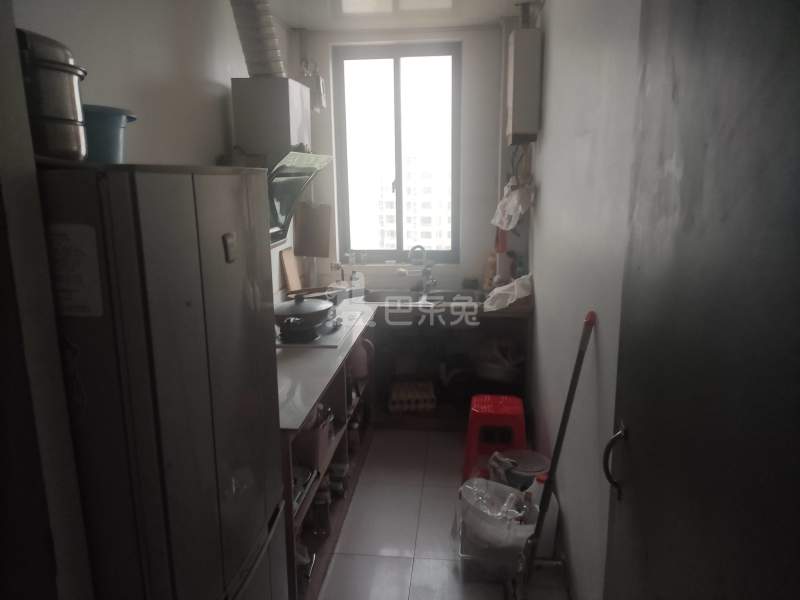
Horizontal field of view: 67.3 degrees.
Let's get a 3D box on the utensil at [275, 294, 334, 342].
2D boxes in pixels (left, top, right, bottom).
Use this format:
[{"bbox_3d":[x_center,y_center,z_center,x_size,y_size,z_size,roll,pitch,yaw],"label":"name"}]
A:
[{"bbox_3d":[-0.477,0.063,2.955,0.320,0.190,0.320,1,13,6],"label":"utensil"}]

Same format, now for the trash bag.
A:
[{"bbox_3d":[0.386,0.924,2.451,0.283,0.285,0.280,1,13,6],"label":"trash bag"}]

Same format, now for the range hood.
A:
[{"bbox_3d":[-0.587,-0.496,3.059,0.345,0.470,0.820,1,13,6],"label":"range hood"}]

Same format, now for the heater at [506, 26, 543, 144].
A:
[{"bbox_3d":[0.726,-1.221,3.526,0.155,0.600,0.350,1,13,6],"label":"heater"}]

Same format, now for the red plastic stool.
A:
[{"bbox_3d":[0.477,0.742,3.003,0.347,0.460,0.350,1,13,6],"label":"red plastic stool"}]

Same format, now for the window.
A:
[{"bbox_3d":[-0.012,-0.932,3.927,0.823,1.390,0.080,1,13,6],"label":"window"}]

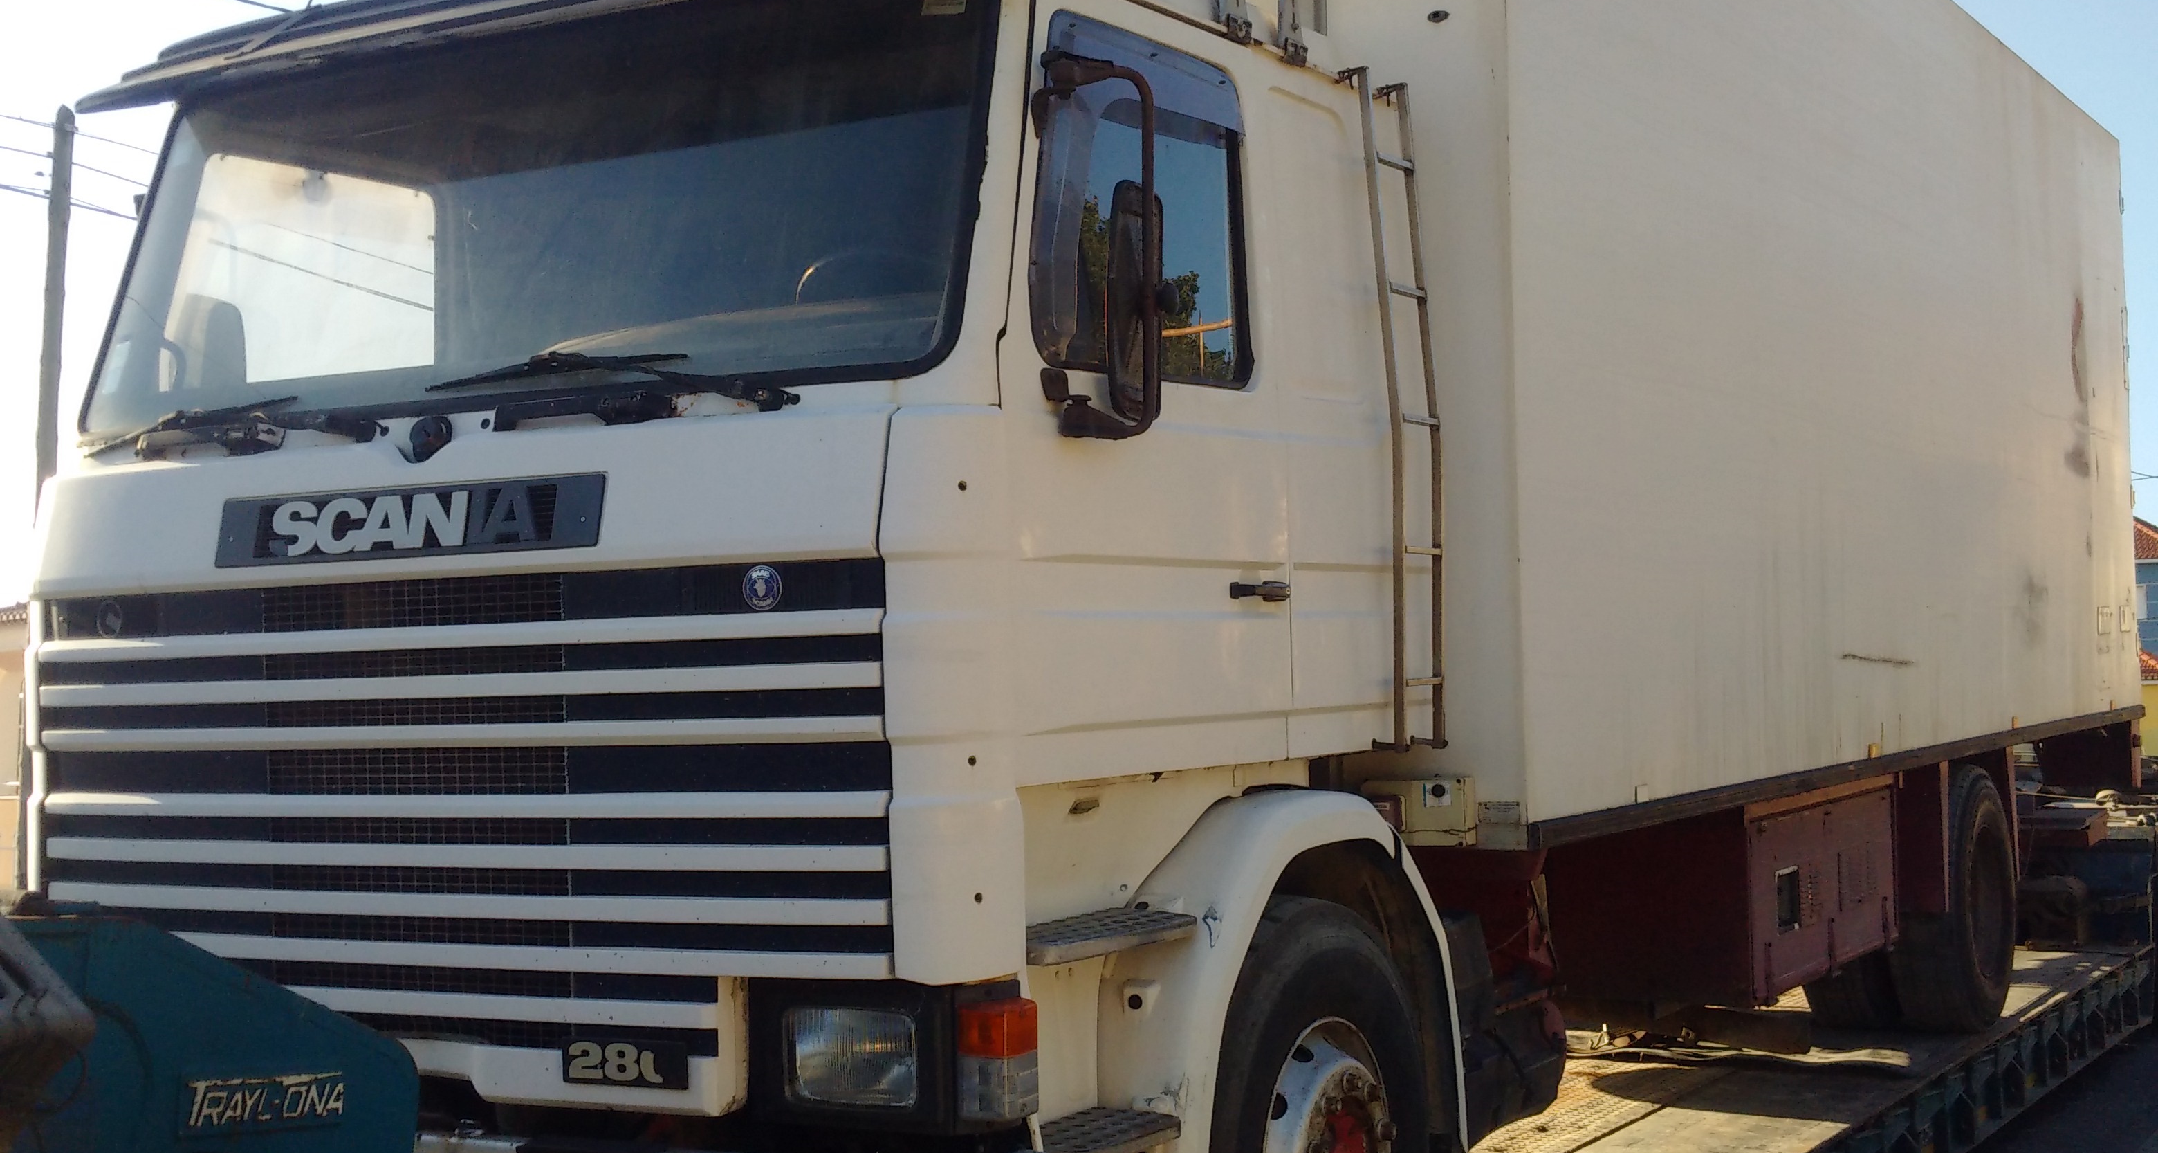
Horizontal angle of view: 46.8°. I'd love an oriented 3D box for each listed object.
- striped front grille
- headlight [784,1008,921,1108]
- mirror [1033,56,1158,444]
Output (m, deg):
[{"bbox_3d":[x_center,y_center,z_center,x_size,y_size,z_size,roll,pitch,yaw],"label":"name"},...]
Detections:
[{"bbox_3d":[-1.149,0.458,4.471,2.000,0.890,0.140,-3,-2,29],"label":"striped front grille"},{"bbox_3d":[-0.352,0.769,4.072,0.245,0.160,0.120,-3,-2,29],"label":"headlight"},{"bbox_3d":[0.040,-0.522,4.030,0.190,0.620,0.300,-3,-2,29],"label":"mirror"}]

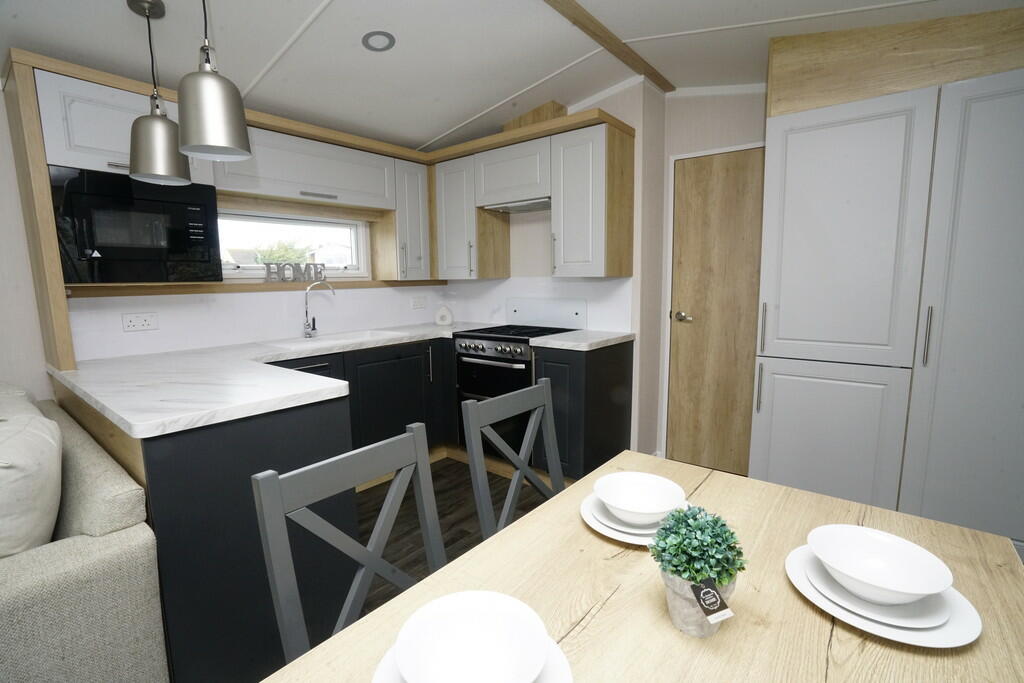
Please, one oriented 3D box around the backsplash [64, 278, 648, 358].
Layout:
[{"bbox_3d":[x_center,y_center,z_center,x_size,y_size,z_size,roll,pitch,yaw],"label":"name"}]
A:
[{"bbox_3d":[-0.612,-0.151,2.420,1.678,0.351,2.289,5,10,38],"label":"backsplash"}]

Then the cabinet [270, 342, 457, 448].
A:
[{"bbox_3d":[-1.030,0.395,2.843,0.578,0.767,1.269,5,10,38],"label":"cabinet"}]

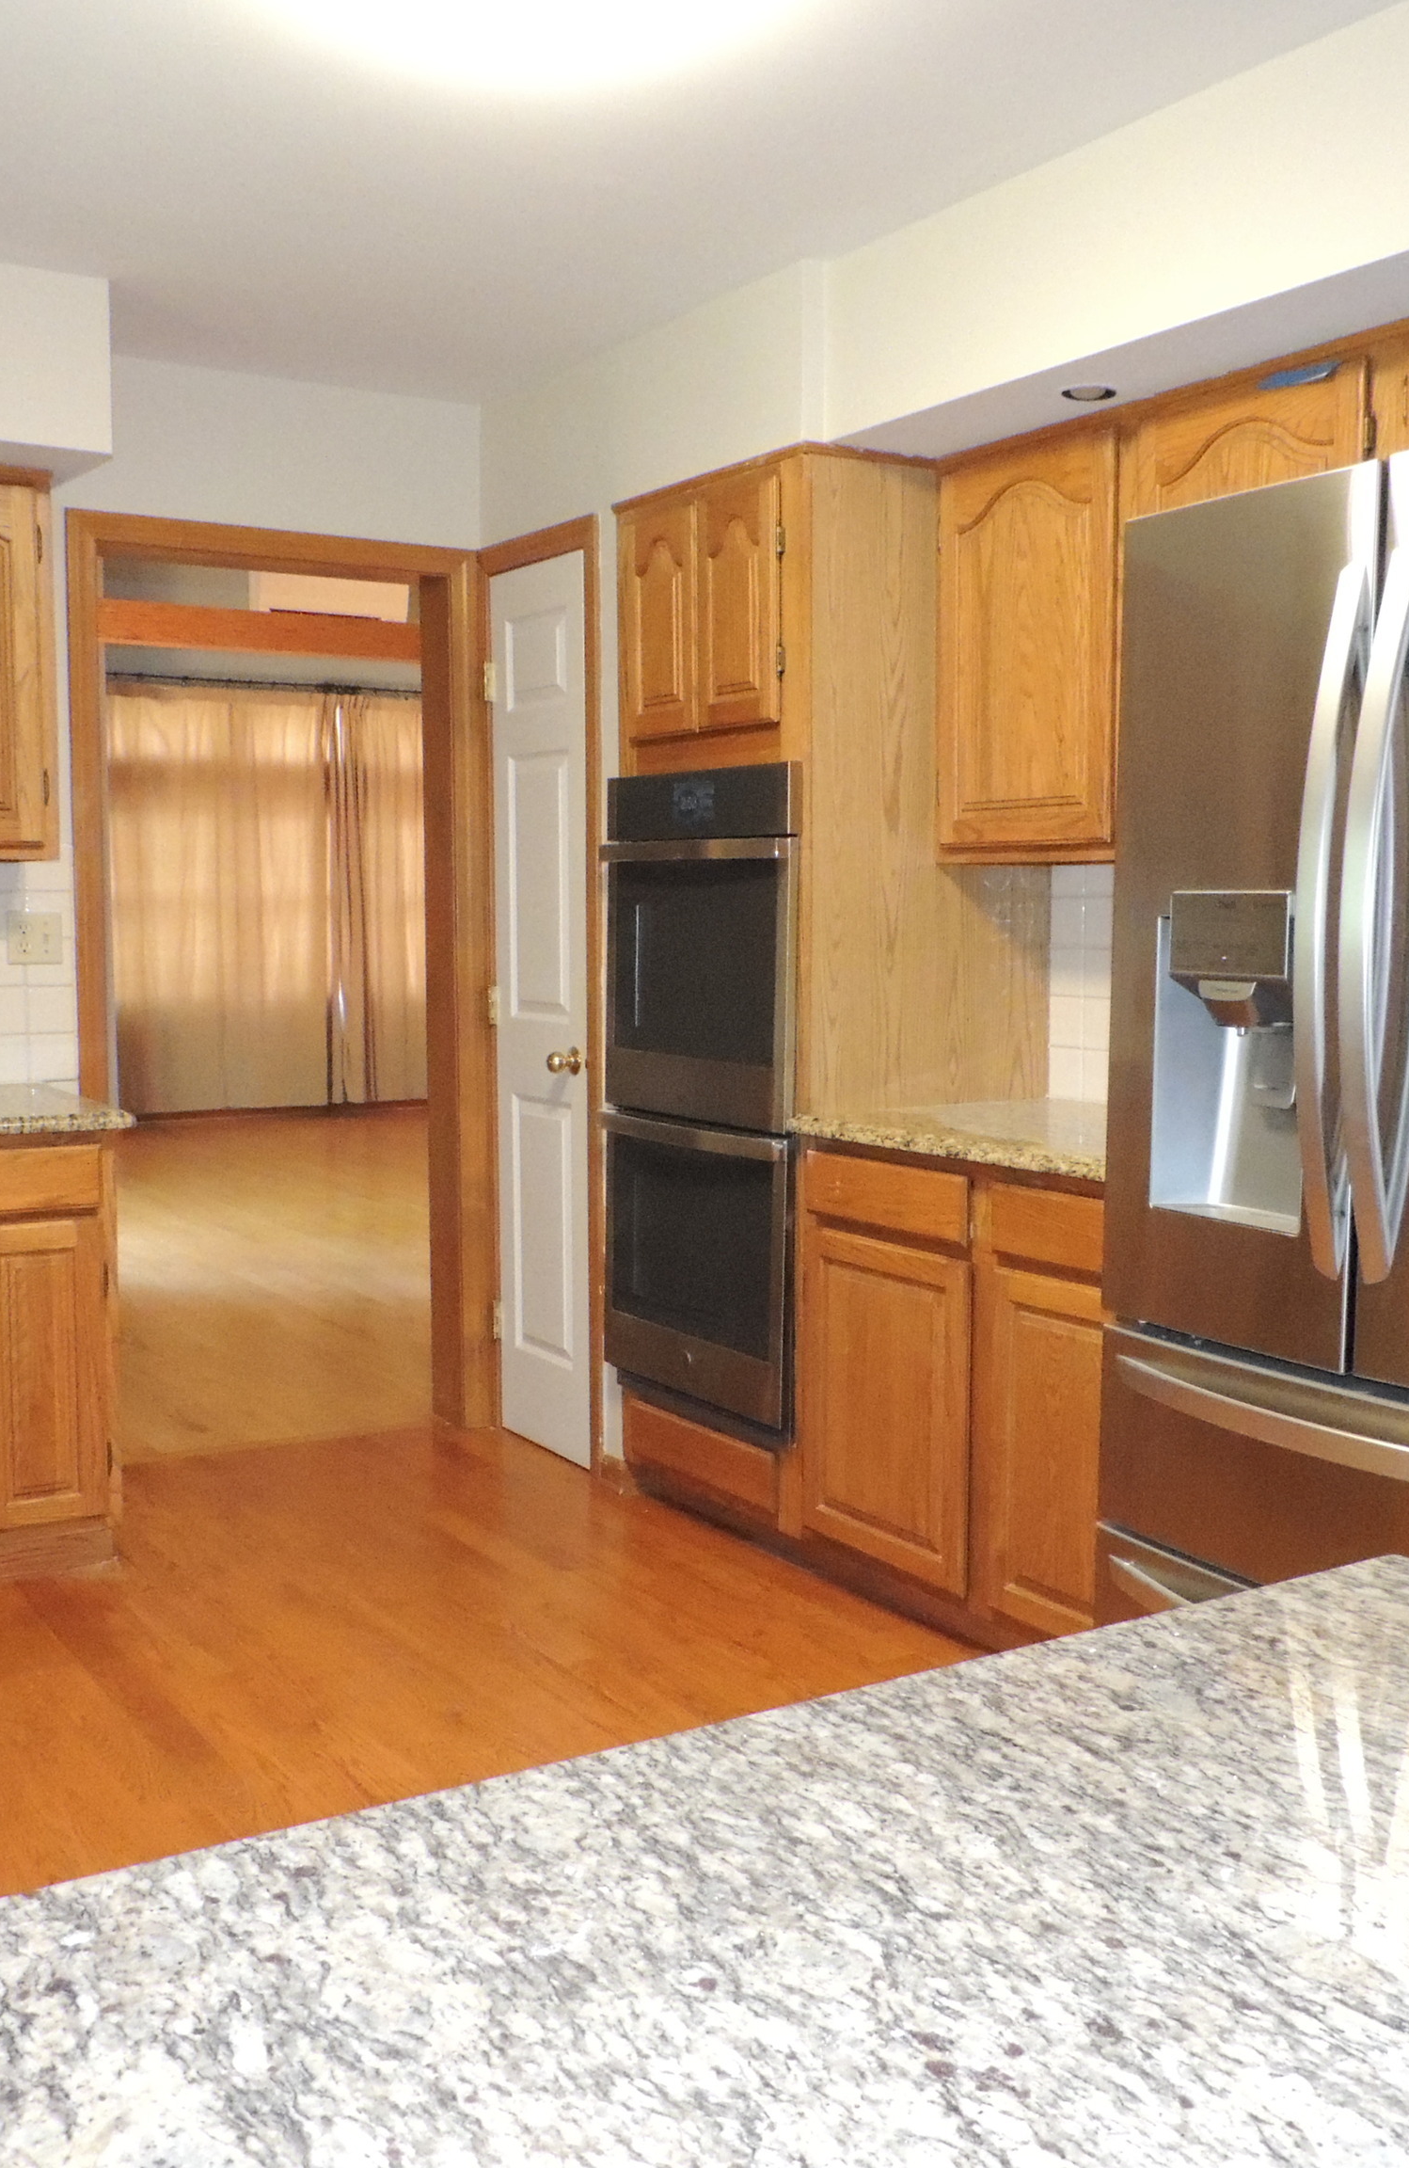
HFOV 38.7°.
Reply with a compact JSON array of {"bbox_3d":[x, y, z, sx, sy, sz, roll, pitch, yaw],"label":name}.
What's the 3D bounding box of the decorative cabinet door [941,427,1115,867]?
[{"bbox_3d":[0.589,-0.790,3.656,0.025,0.702,0.488,-3,6,-31],"label":"decorative cabinet door"}]

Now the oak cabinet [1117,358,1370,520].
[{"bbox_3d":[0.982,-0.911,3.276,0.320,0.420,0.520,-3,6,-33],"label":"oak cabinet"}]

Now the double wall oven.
[{"bbox_3d":[0.204,0.005,4.145,0.635,1.264,0.691,-3,6,-32],"label":"double wall oven"}]

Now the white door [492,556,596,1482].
[{"bbox_3d":[-0.373,-0.171,4.717,0.040,2.066,0.454,-3,6,-32],"label":"white door"}]

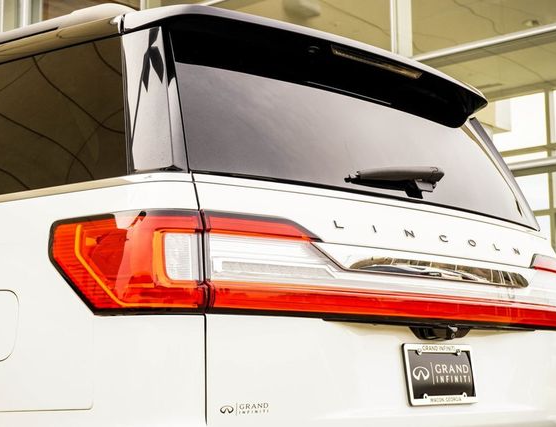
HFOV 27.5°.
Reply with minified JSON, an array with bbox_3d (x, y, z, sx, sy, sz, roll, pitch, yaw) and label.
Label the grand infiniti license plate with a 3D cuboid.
[{"bbox_3d":[0.438,0.436,3.072,0.020,0.161,0.312,-16,-17,41],"label":"grand infiniti license plate"}]

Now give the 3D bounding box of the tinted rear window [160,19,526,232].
[{"bbox_3d":[0.303,-0.215,3.288,1.570,0.480,0.130,8,-34,-46],"label":"tinted rear window"}]

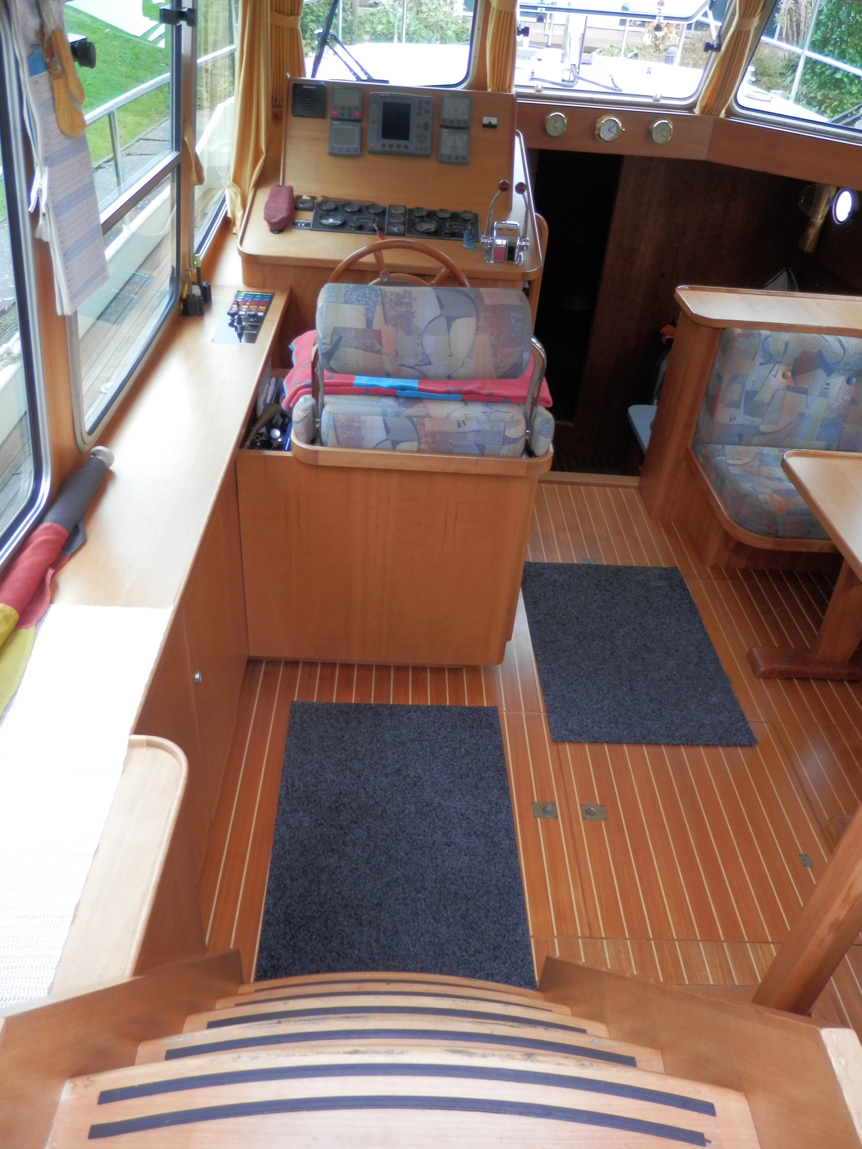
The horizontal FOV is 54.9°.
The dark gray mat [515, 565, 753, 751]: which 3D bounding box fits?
[{"bbox_3d":[0.607,0.213,2.609,0.578,0.010,0.829,2,37,-3],"label":"dark gray mat"}]

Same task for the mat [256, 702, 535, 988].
[{"bbox_3d":[-0.083,0.612,2.011,0.581,0.010,0.824,2,37,-3],"label":"mat"}]

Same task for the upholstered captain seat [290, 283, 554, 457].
[{"bbox_3d":[-0.011,-0.614,2.165,0.647,0.396,0.524,2,37,-3],"label":"upholstered captain seat"}]

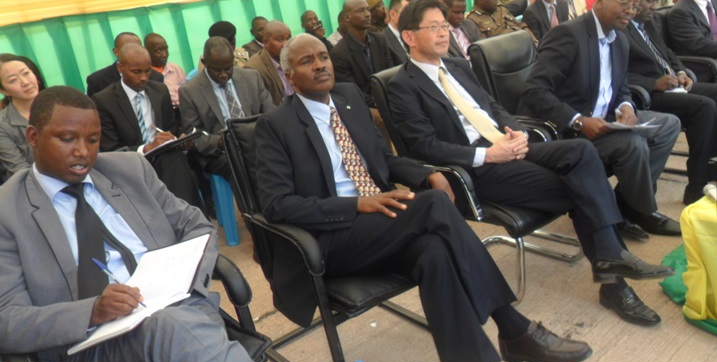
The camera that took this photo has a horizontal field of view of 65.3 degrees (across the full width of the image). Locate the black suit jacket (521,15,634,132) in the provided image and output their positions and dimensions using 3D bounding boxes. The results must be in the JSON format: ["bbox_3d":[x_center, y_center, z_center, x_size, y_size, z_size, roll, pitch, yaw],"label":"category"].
[{"bbox_3d":[1.098,-0.473,2.699,0.530,0.600,0.450,-20,21,-27],"label":"black suit jacket"}]

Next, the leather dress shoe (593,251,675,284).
[{"bbox_3d":[0.988,0.316,2.034,0.100,0.105,0.290,-25,4,-36],"label":"leather dress shoe"}]

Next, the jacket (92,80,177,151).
[{"bbox_3d":[-1.117,-0.223,3.092,0.510,0.590,0.440,-22,22,-31],"label":"jacket"}]

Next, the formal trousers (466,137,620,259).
[{"bbox_3d":[0.752,0.098,2.508,0.800,0.590,0.450,7,24,36],"label":"formal trousers"}]

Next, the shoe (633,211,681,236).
[{"bbox_3d":[1.595,0.217,2.948,0.285,0.110,0.100,2,21,25],"label":"shoe"}]

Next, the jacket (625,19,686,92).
[{"bbox_3d":[1.539,-0.675,3.053,0.530,0.600,0.460,-22,21,-30],"label":"jacket"}]

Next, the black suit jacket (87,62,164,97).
[{"bbox_3d":[-1.348,-0.397,3.465,0.500,0.660,0.380,-21,24,-36],"label":"black suit jacket"}]

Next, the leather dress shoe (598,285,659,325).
[{"bbox_3d":[1.122,0.497,2.306,0.100,0.105,0.275,-19,23,-32],"label":"leather dress shoe"}]

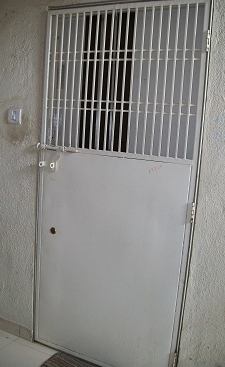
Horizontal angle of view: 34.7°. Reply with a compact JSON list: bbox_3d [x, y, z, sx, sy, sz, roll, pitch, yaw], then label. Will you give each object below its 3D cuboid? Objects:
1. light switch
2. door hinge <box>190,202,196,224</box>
[{"bbox_3d":[-0.580,-0.396,2.140,0.087,0.087,0.020,8,9,24],"label":"light switch"},{"bbox_3d":[0.391,0.146,1.755,0.024,0.102,0.018,8,9,24],"label":"door hinge"}]

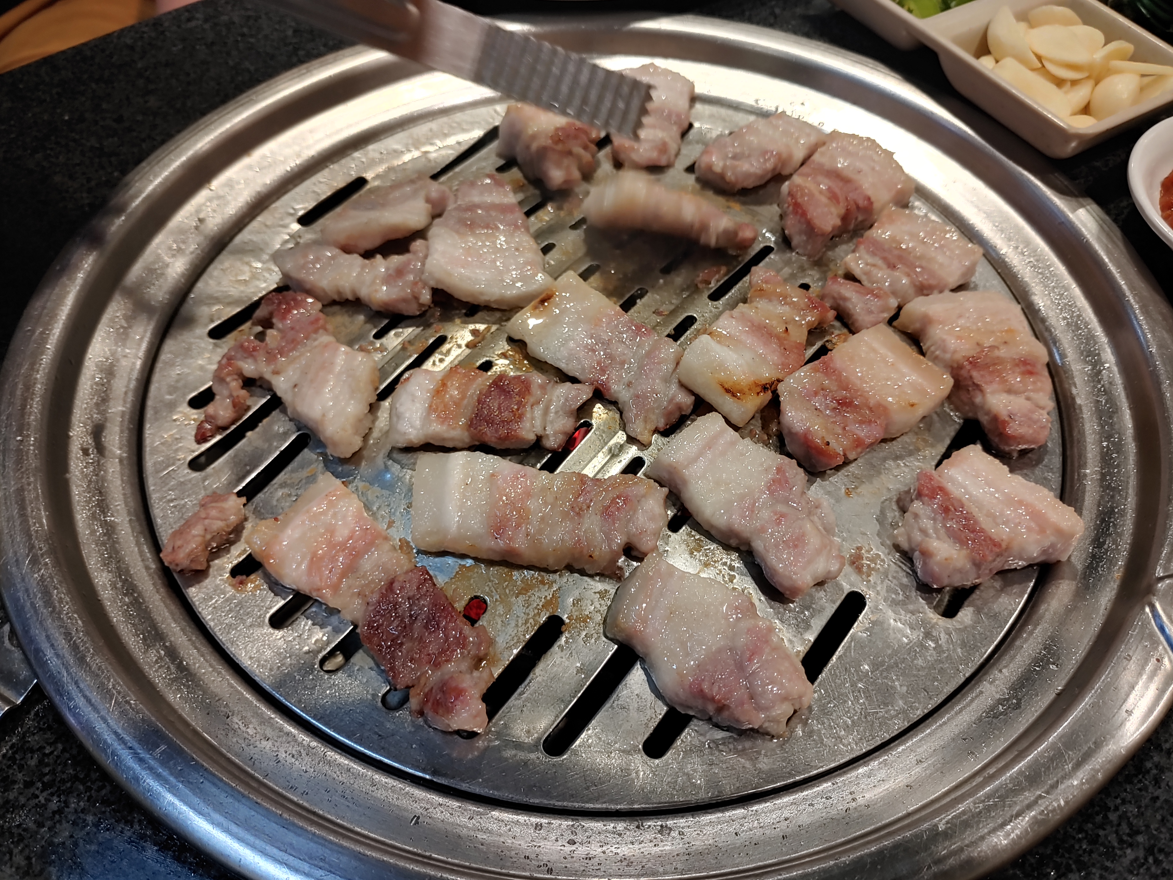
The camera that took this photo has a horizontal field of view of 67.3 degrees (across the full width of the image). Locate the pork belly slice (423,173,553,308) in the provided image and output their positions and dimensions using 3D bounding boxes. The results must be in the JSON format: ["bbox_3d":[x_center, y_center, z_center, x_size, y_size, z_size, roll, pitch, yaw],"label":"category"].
[{"bbox_3d":[-0.037,-0.070,0.303,0.035,0.012,0.057,-16,55,-12],"label":"pork belly slice"}]

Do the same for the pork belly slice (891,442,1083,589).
[{"bbox_3d":[0.112,0.025,0.252,0.041,0.021,0.038,-25,59,-19],"label":"pork belly slice"}]

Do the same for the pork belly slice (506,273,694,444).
[{"bbox_3d":[0.007,-0.028,0.272,0.031,0.010,0.063,-37,62,-25],"label":"pork belly slice"}]

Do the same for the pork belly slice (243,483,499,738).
[{"bbox_3d":[-0.055,0.044,0.238,0.087,0.013,0.027,38,61,23],"label":"pork belly slice"}]

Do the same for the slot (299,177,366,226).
[{"bbox_3d":[-0.099,-0.093,0.346,0.007,0.004,0.034,37,61,22],"label":"slot"}]

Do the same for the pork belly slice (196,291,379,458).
[{"bbox_3d":[-0.091,-0.021,0.284,0.052,0.014,0.057,6,54,2],"label":"pork belly slice"}]

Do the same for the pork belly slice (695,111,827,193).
[{"bbox_3d":[0.069,-0.113,0.352,0.048,0.018,0.022,-24,58,-18],"label":"pork belly slice"}]

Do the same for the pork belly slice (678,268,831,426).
[{"bbox_3d":[0.053,-0.032,0.275,0.030,0.011,0.053,30,59,20],"label":"pork belly slice"}]

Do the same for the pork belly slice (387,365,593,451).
[{"bbox_3d":[-0.030,-0.010,0.279,0.063,0.012,0.025,0,54,-2],"label":"pork belly slice"}]

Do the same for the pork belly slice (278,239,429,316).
[{"bbox_3d":[-0.076,-0.057,0.293,0.047,0.012,0.025,10,54,6],"label":"pork belly slice"}]

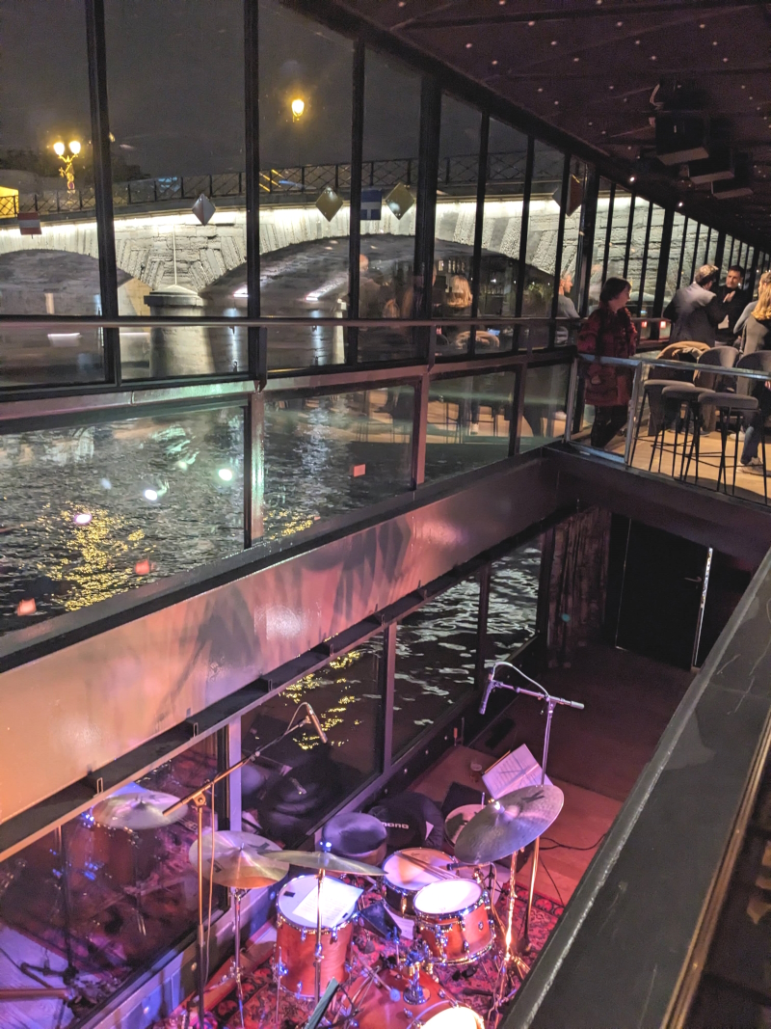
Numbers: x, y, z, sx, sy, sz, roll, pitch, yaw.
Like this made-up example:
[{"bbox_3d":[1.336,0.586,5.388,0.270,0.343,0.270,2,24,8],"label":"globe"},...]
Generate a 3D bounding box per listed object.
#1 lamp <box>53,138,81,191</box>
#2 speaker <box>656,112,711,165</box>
[{"bbox_3d":[-16.558,-17.546,42.016,1.450,3.811,0.500,11,17,28],"label":"lamp"},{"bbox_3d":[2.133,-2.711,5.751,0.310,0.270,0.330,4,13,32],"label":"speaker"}]

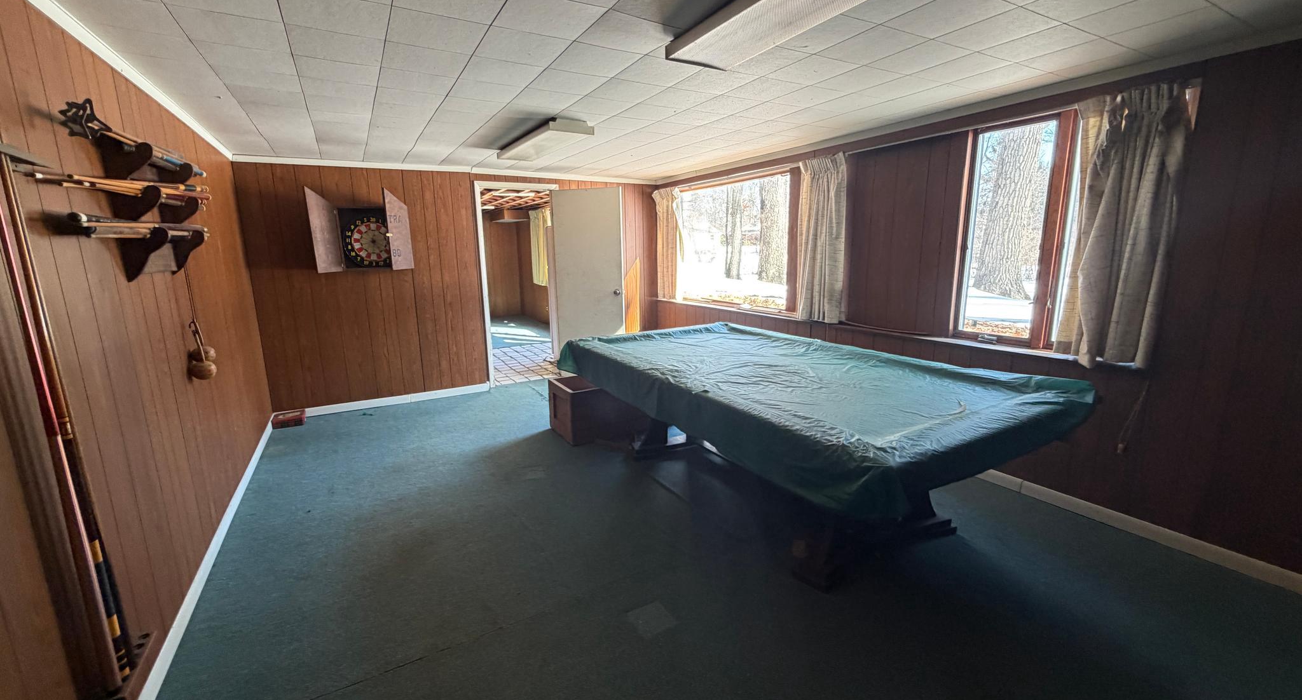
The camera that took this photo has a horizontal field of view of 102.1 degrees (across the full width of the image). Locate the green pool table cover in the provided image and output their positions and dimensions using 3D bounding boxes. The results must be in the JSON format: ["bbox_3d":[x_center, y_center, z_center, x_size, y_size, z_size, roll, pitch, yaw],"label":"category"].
[{"bbox_3d":[0.653,0.160,2.933,1.435,0.239,2.495,-7,12,-29],"label":"green pool table cover"}]

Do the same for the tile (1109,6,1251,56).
[{"bbox_3d":[2.004,-1.225,2.021,0.310,0.015,0.315,-7,12,-29],"label":"tile"}]

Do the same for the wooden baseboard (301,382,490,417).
[{"bbox_3d":[-2.408,0.471,4.940,1.782,0.071,0.015,-7,12,-29],"label":"wooden baseboard"}]

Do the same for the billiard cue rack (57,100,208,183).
[{"bbox_3d":[-1.962,-0.727,2.074,0.140,0.192,1.597,-7,12,-29],"label":"billiard cue rack"}]

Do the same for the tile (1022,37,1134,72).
[{"bbox_3d":[1.827,-1.270,2.262,0.305,0.020,0.305,-7,12,-29],"label":"tile"}]

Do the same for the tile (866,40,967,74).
[{"bbox_3d":[1.137,-1.231,2.214,0.304,0.017,0.304,-7,12,-29],"label":"tile"}]

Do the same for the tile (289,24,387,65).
[{"bbox_3d":[-1.180,-1.151,1.985,0.305,0.020,0.305,-7,12,-29],"label":"tile"}]

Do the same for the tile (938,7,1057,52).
[{"bbox_3d":[1.286,-1.193,1.958,0.303,0.020,0.303,-7,12,-29],"label":"tile"}]

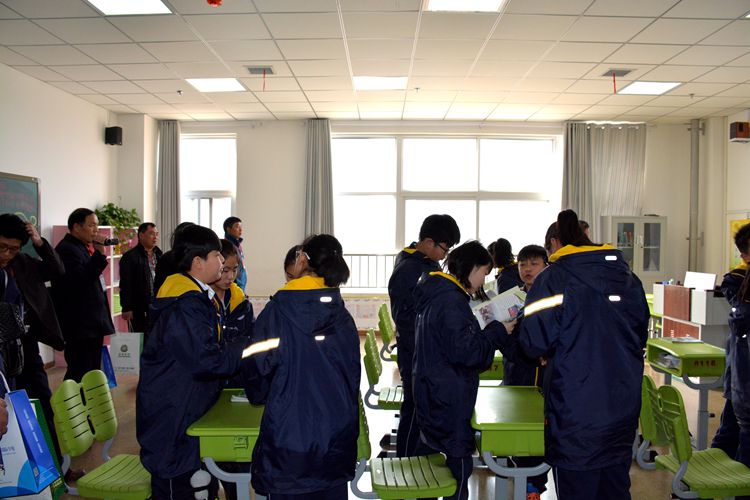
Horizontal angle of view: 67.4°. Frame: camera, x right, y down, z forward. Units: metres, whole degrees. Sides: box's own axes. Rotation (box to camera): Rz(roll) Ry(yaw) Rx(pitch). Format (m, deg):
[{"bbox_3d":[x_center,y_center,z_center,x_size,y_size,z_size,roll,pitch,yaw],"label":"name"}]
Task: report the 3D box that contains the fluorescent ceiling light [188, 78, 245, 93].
[{"bbox_3d":[-1.736,-1.857,6.272,0.600,0.070,0.600,0,2,1],"label":"fluorescent ceiling light"}]

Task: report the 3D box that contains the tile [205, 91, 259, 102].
[{"bbox_3d":[-1.732,-1.874,6.863,0.600,0.020,0.600,0,2,1],"label":"tile"}]

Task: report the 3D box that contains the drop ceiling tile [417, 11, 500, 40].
[{"bbox_3d":[0.643,-1.773,4.436,0.600,0.020,0.600,0,2,1],"label":"drop ceiling tile"}]

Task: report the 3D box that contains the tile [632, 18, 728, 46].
[{"bbox_3d":[2.413,-1.731,4.460,0.600,0.020,0.600,0,2,1],"label":"tile"}]

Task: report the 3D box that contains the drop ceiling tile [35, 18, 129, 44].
[{"bbox_3d":[-2.329,-1.764,4.506,0.600,0.025,0.600,0,2,1],"label":"drop ceiling tile"}]

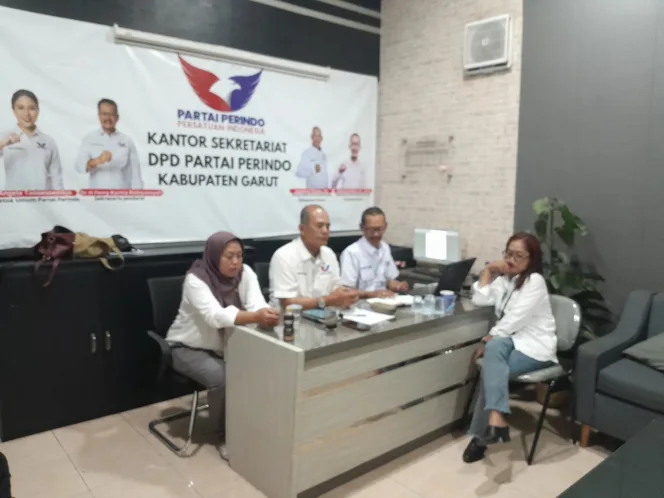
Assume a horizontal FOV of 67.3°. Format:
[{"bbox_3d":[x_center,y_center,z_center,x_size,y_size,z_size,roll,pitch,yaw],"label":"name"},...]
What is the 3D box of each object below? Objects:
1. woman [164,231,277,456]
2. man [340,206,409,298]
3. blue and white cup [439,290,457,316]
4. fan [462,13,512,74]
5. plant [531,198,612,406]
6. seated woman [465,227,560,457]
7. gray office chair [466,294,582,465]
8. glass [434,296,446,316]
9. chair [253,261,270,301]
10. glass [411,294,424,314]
[{"bbox_3d":[-0.607,0.518,2.839,0.740,1.210,0.520,5,8,38],"label":"woman"},{"bbox_3d":[0.323,0.378,3.618,0.520,1.330,0.750,-4,7,-33],"label":"man"},{"bbox_3d":[0.666,0.305,2.868,0.092,0.130,0.092,0,6,0],"label":"blue and white cup"},{"bbox_3d":[1.296,-1.691,4.143,0.380,0.400,0.110,6,8,42],"label":"fan"},{"bbox_3d":[1.643,0.359,3.439,0.540,1.420,0.500,6,8,42],"label":"plant"},{"bbox_3d":[1.013,0.520,2.850,0.740,1.220,0.500,-3,7,-30],"label":"seated woman"},{"bbox_3d":[1.131,0.723,2.932,0.510,0.800,0.460,-3,7,-30],"label":"gray office chair"},{"bbox_3d":[0.620,0.324,2.871,0.066,0.093,0.066,0,6,0],"label":"glass"},{"bbox_3d":[-0.226,0.575,3.625,0.540,0.930,0.580,-5,8,-40],"label":"chair"},{"bbox_3d":[0.496,0.320,2.878,0.068,0.097,0.068,0,6,0],"label":"glass"}]

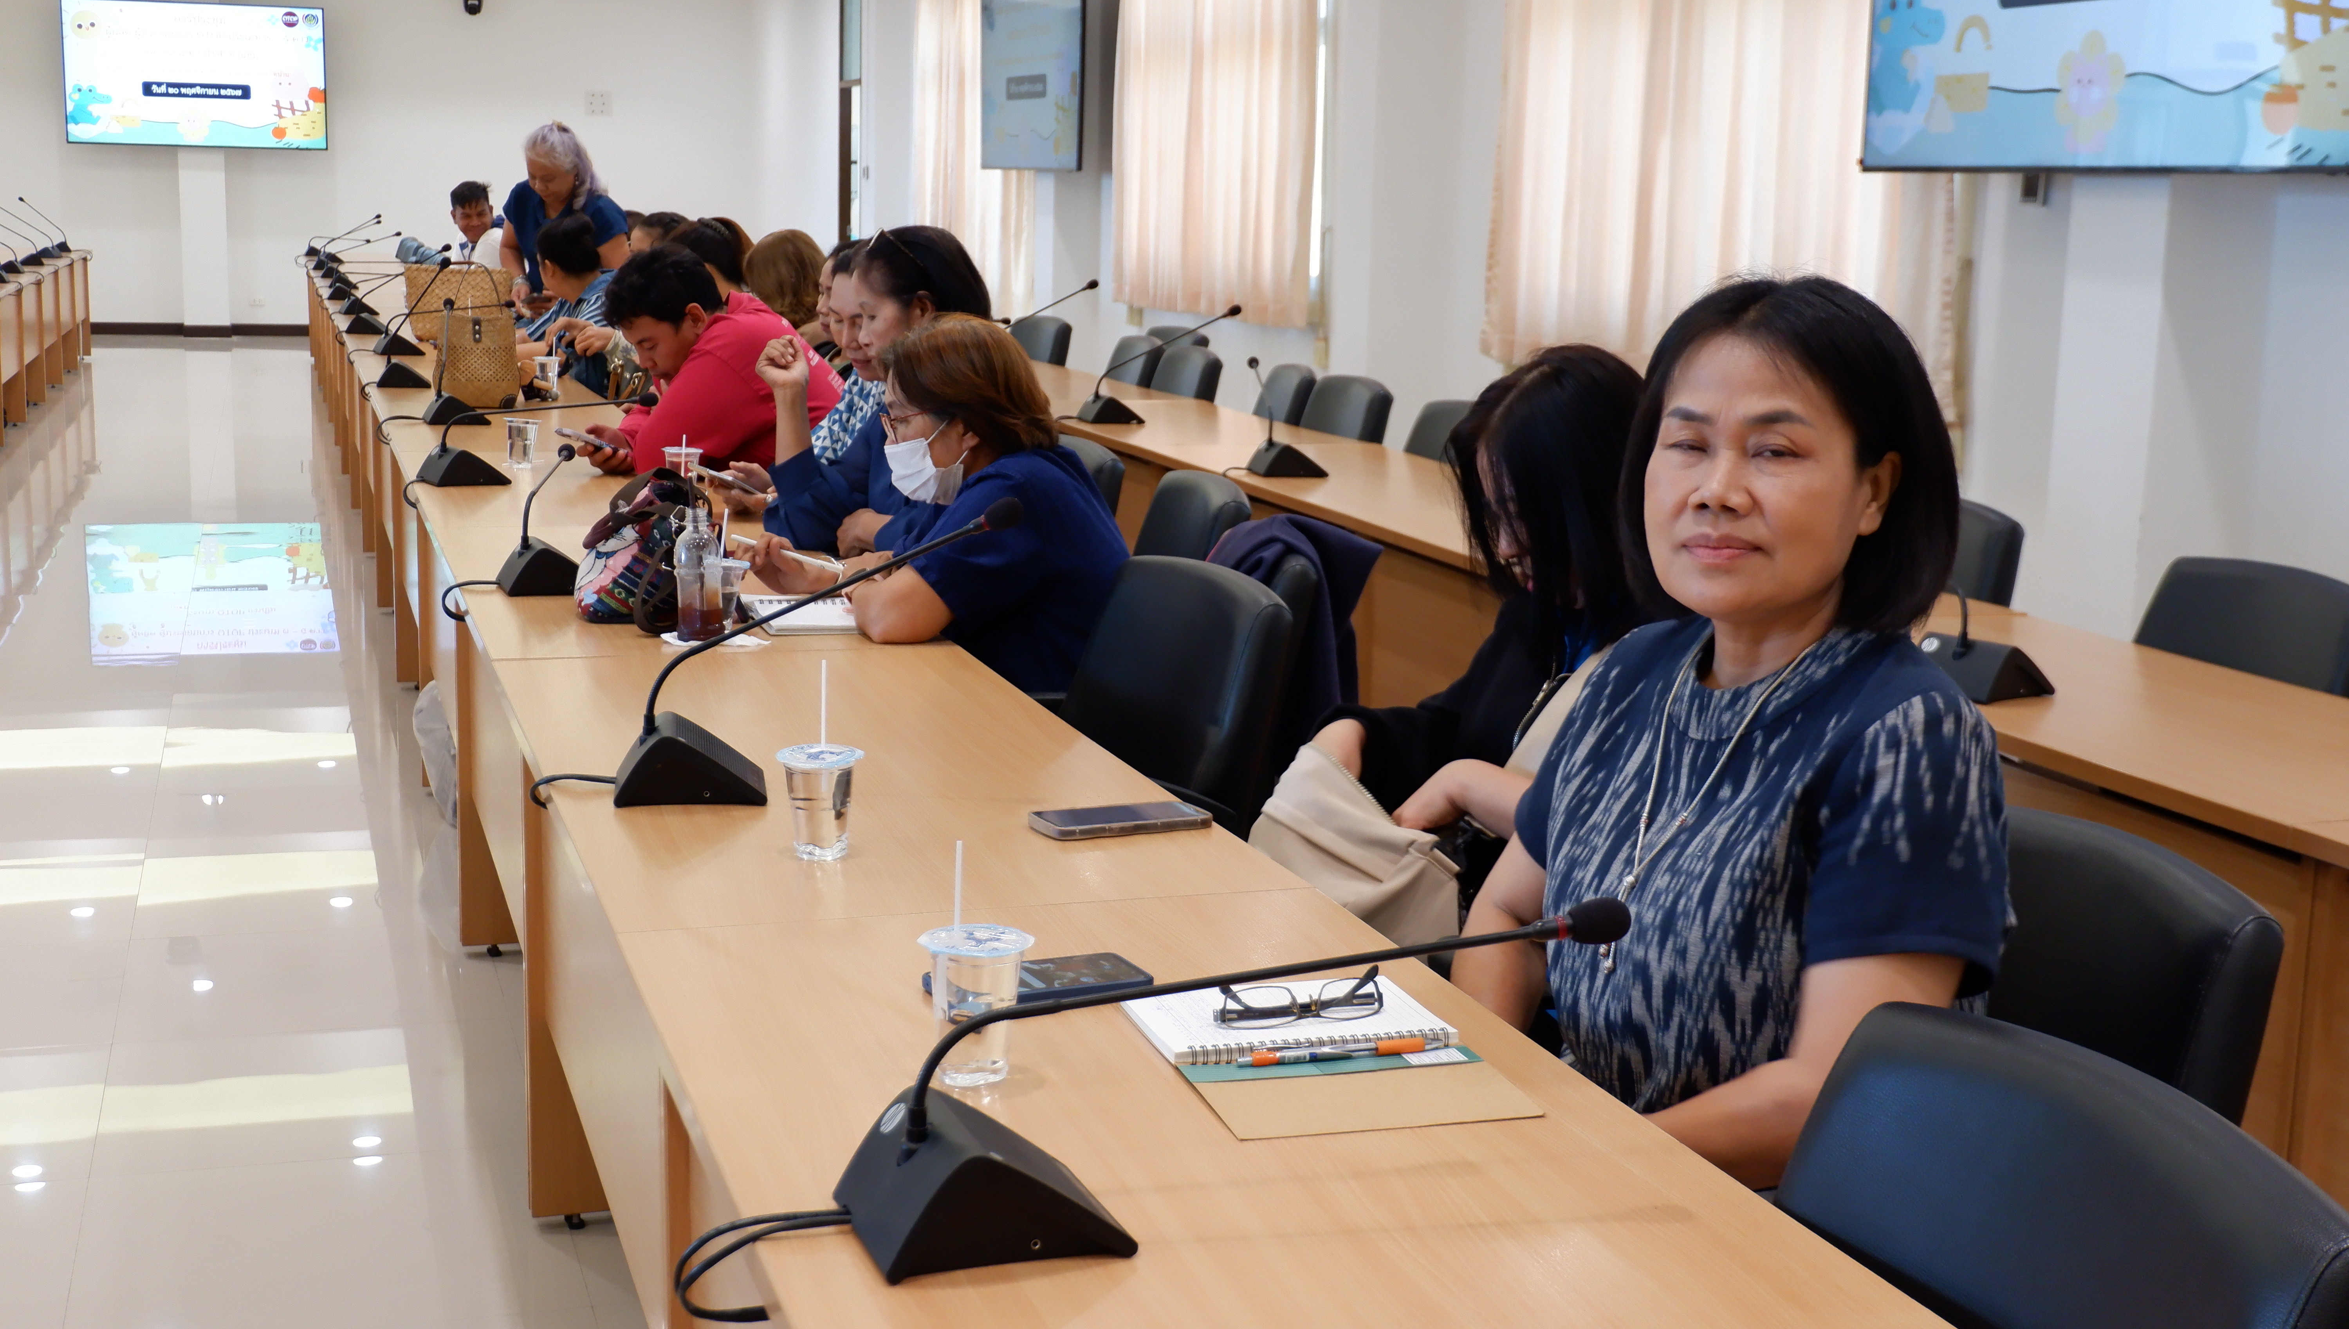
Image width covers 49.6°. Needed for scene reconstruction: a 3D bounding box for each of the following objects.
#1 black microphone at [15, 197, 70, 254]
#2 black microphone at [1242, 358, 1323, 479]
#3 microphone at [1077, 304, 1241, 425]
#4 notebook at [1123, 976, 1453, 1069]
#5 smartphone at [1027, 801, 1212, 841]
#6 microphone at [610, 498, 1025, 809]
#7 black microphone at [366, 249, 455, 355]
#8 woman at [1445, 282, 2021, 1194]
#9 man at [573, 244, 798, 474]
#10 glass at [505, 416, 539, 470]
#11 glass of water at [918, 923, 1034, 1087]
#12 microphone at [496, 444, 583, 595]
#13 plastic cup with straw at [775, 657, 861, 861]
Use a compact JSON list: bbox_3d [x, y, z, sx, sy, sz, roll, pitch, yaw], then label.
[{"bbox_3d":[-7.330,-2.853,16.503,0.330,0.346,0.170,-2,11,-19],"label":"black microphone"},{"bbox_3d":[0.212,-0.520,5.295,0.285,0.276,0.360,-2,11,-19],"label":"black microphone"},{"bbox_3d":[-0.033,-0.777,6.566,0.400,0.300,0.130,-2,11,-20],"label":"microphone"},{"bbox_3d":[0.080,0.256,1.833,0.212,0.011,0.137,-2,11,-19],"label":"notebook"},{"bbox_3d":[-0.049,0.146,2.387,0.163,0.011,0.075,-2,11,-19],"label":"smartphone"},{"bbox_3d":[-0.350,-0.019,2.505,0.414,0.284,0.130,-2,11,-19],"label":"microphone"},{"bbox_3d":[-2.459,-1.164,8.244,0.228,0.314,0.160,-2,11,-19],"label":"black microphone"},{"bbox_3d":[0.310,0.360,1.883,0.660,1.275,0.480,-6,13,-35],"label":"woman"},{"bbox_3d":[-0.866,-0.245,5.179,0.780,1.180,0.550,0,11,-8],"label":"man"},{"bbox_3d":[-1.305,-0.433,5.085,0.074,0.095,0.074,-2,11,-19],"label":"glass"},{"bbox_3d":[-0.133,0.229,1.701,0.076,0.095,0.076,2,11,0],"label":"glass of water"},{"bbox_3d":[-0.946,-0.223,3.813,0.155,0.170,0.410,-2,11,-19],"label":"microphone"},{"bbox_3d":[-0.321,0.083,2.281,0.076,0.176,0.076,2,11,0],"label":"plastic cup with straw"}]

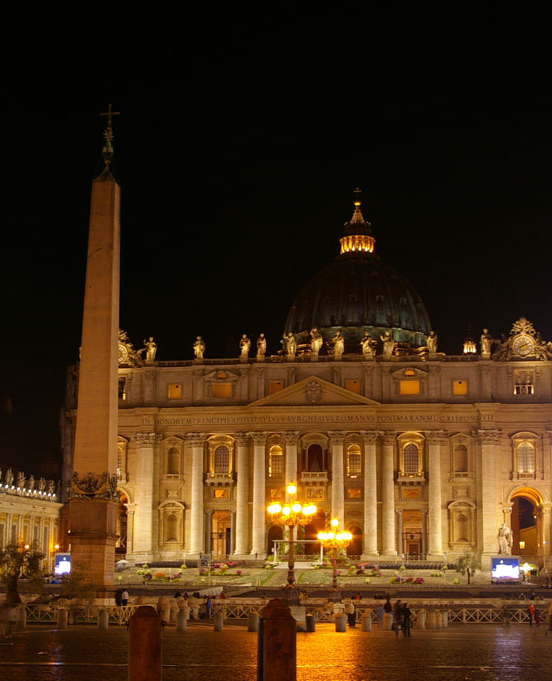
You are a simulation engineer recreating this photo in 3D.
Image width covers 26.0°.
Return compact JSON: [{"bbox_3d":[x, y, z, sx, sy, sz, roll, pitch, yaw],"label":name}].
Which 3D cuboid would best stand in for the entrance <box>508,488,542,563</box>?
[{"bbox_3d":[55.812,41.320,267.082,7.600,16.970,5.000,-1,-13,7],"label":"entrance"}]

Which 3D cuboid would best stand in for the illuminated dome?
[{"bbox_3d":[29.372,-25.532,425.034,52.500,59.460,52.500,-1,-13,7],"label":"illuminated dome"}]

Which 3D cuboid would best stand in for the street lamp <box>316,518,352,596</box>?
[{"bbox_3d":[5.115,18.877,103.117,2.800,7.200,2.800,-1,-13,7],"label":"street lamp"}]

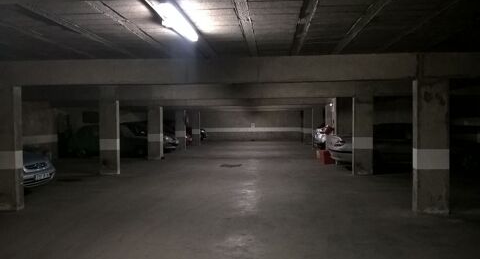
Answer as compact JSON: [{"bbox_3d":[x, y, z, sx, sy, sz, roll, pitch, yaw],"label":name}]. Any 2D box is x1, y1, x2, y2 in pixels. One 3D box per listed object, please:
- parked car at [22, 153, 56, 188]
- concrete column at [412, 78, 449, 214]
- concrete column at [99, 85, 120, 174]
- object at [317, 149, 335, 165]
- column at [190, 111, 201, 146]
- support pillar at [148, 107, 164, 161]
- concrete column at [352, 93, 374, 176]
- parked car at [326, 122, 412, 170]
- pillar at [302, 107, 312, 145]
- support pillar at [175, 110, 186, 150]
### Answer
[{"bbox_3d":[-6.325,0.680,8.313,4.150,1.450,1.720,0,1,4],"label":"parked car"},{"bbox_3d":[3.152,0.271,6.300,0.512,2.190,0.230,0,1,4],"label":"concrete column"},{"bbox_3d":[-3.863,0.152,11.389,0.512,2.371,0.230,0,1,4],"label":"concrete column"},{"bbox_3d":[3.118,0.943,13.636,0.550,0.560,0.500,0,1,4],"label":"object"},{"bbox_3d":[-2.884,-0.033,25.086,0.512,2.190,0.230,0,1,4],"label":"column"},{"bbox_3d":[-3.527,0.152,15.920,0.504,2.158,0.237,0,1,4],"label":"support pillar"},{"bbox_3d":[3.450,0.190,10.733,0.504,2.158,0.237,0,1,4],"label":"concrete column"},{"bbox_3d":[5.092,0.481,12.285,4.200,1.500,1.740,0,1,4],"label":"parked car"},{"bbox_3d":[4.395,-0.090,24.657,0.504,2.158,0.237,0,1,4],"label":"pillar"},{"bbox_3d":[-3.210,0.059,20.521,0.512,2.190,0.230,0,1,4],"label":"support pillar"}]

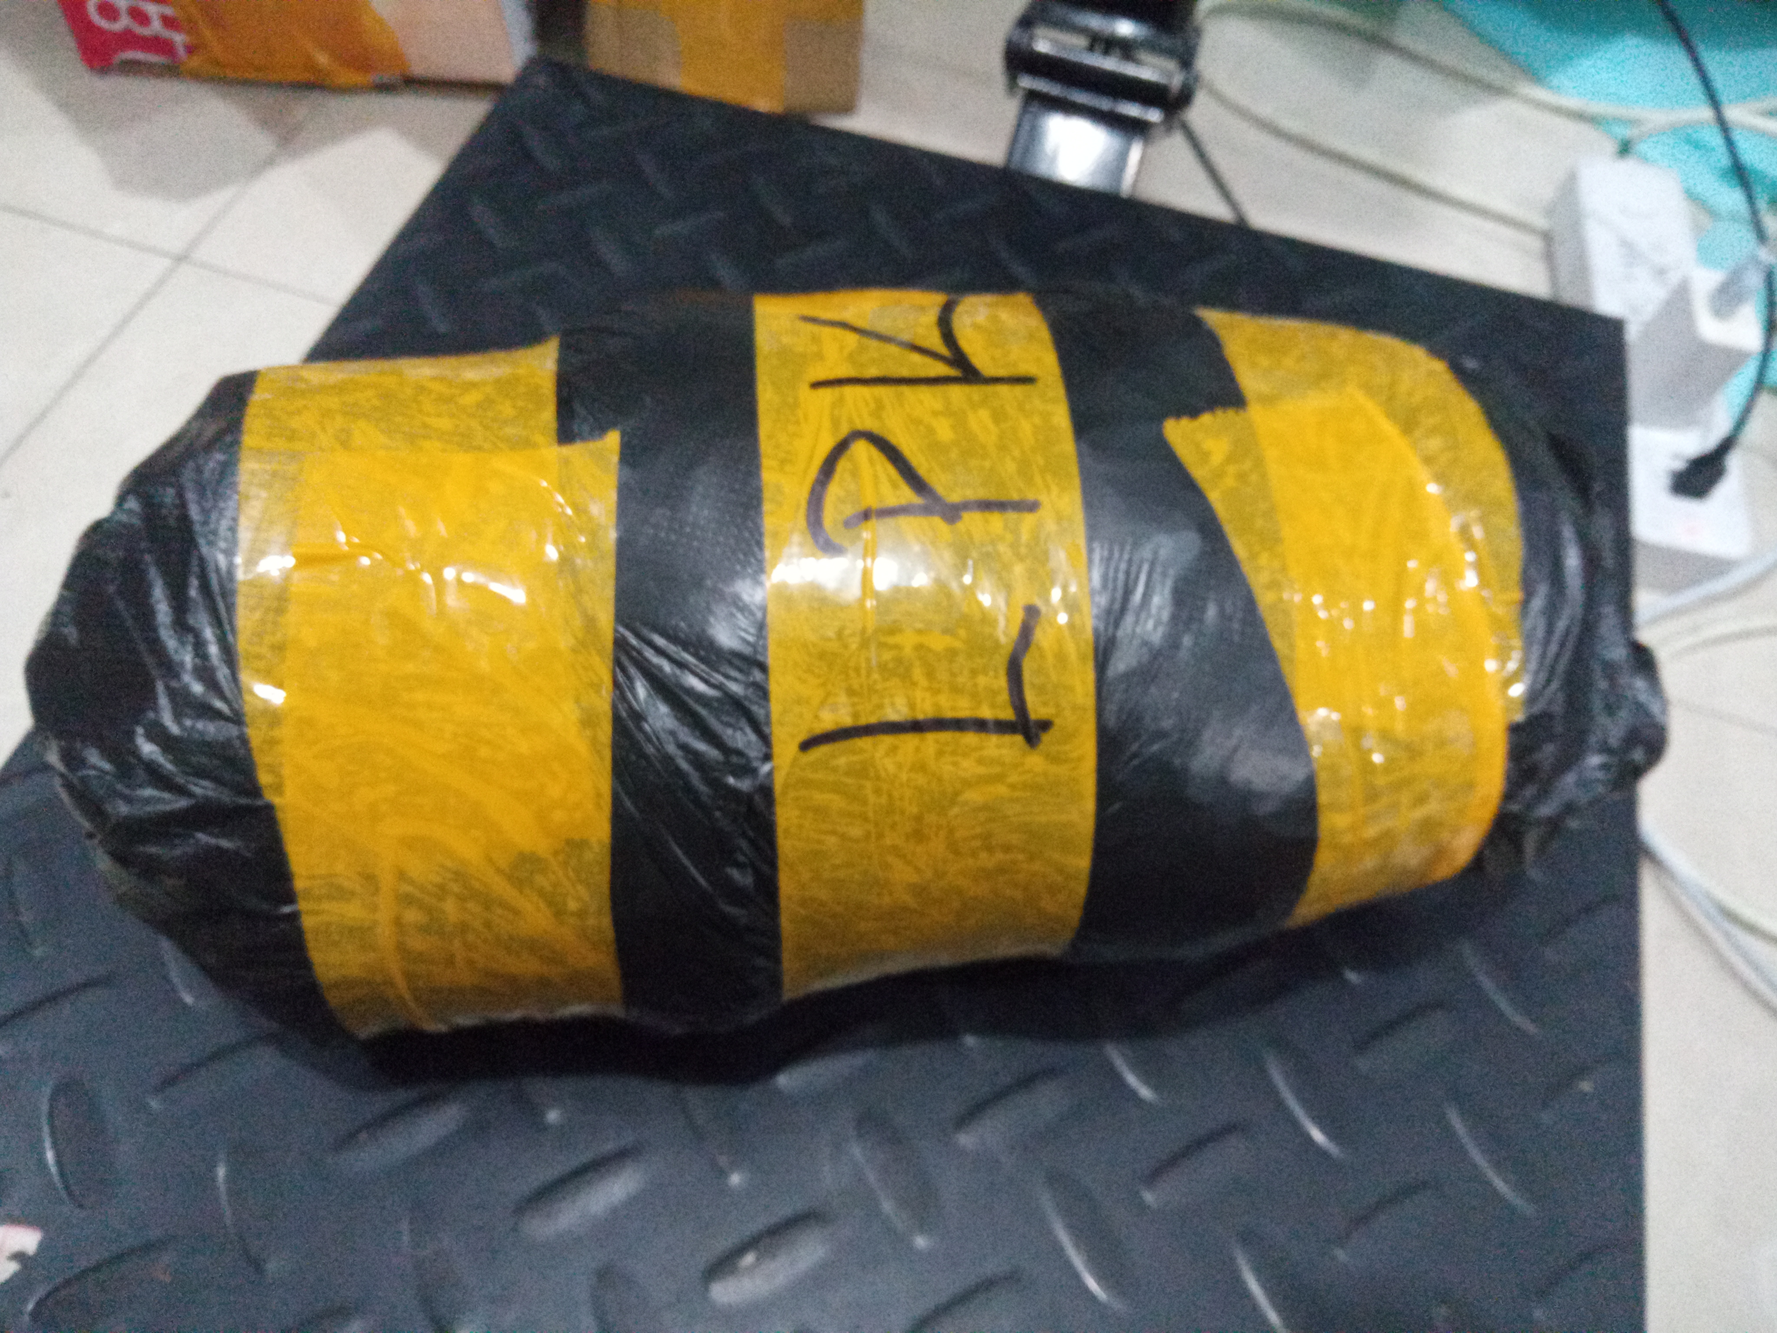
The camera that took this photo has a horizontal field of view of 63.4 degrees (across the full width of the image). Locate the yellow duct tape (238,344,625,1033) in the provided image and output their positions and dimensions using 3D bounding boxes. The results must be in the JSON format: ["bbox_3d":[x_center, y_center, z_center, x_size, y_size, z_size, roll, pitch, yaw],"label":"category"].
[{"bbox_3d":[-0.069,0.001,0.246,0.048,0.113,0.113,-4,57,-8],"label":"yellow duct tape"}]

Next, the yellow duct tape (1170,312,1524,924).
[{"bbox_3d":[0.069,-0.006,0.266,0.048,0.107,0.107,-4,57,-8],"label":"yellow duct tape"}]

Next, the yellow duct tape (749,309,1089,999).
[{"bbox_3d":[-0.001,-0.004,0.254,0.048,0.117,0.117,-4,57,-8],"label":"yellow duct tape"}]

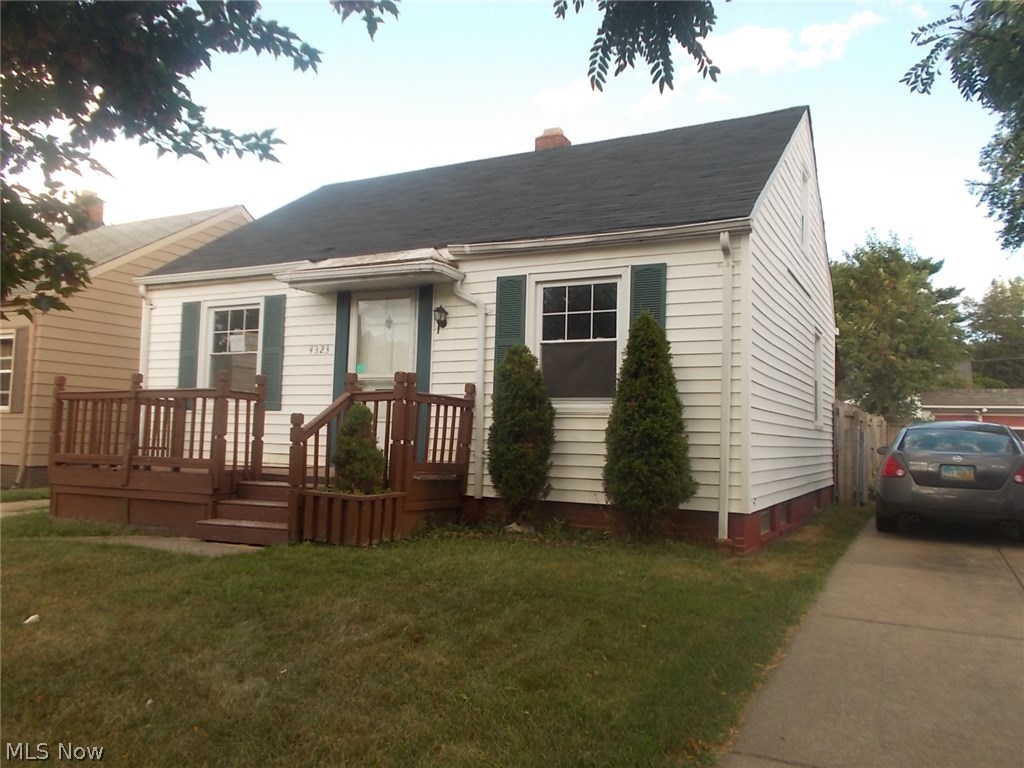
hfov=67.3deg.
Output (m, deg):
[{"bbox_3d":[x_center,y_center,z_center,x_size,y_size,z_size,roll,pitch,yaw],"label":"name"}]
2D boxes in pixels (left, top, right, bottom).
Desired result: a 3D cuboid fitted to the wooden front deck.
[{"bbox_3d":[-2.995,0.751,8.807,4.700,1.670,2.300,0,-4,28],"label":"wooden front deck"}]

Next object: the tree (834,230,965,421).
[{"bbox_3d":[10.441,-0.662,21.444,4.700,7.014,4.700,0,-4,28],"label":"tree"}]

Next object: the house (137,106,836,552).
[{"bbox_3d":[0.078,-1.093,12.747,9.140,5.980,7.850,0,-4,28],"label":"house"}]

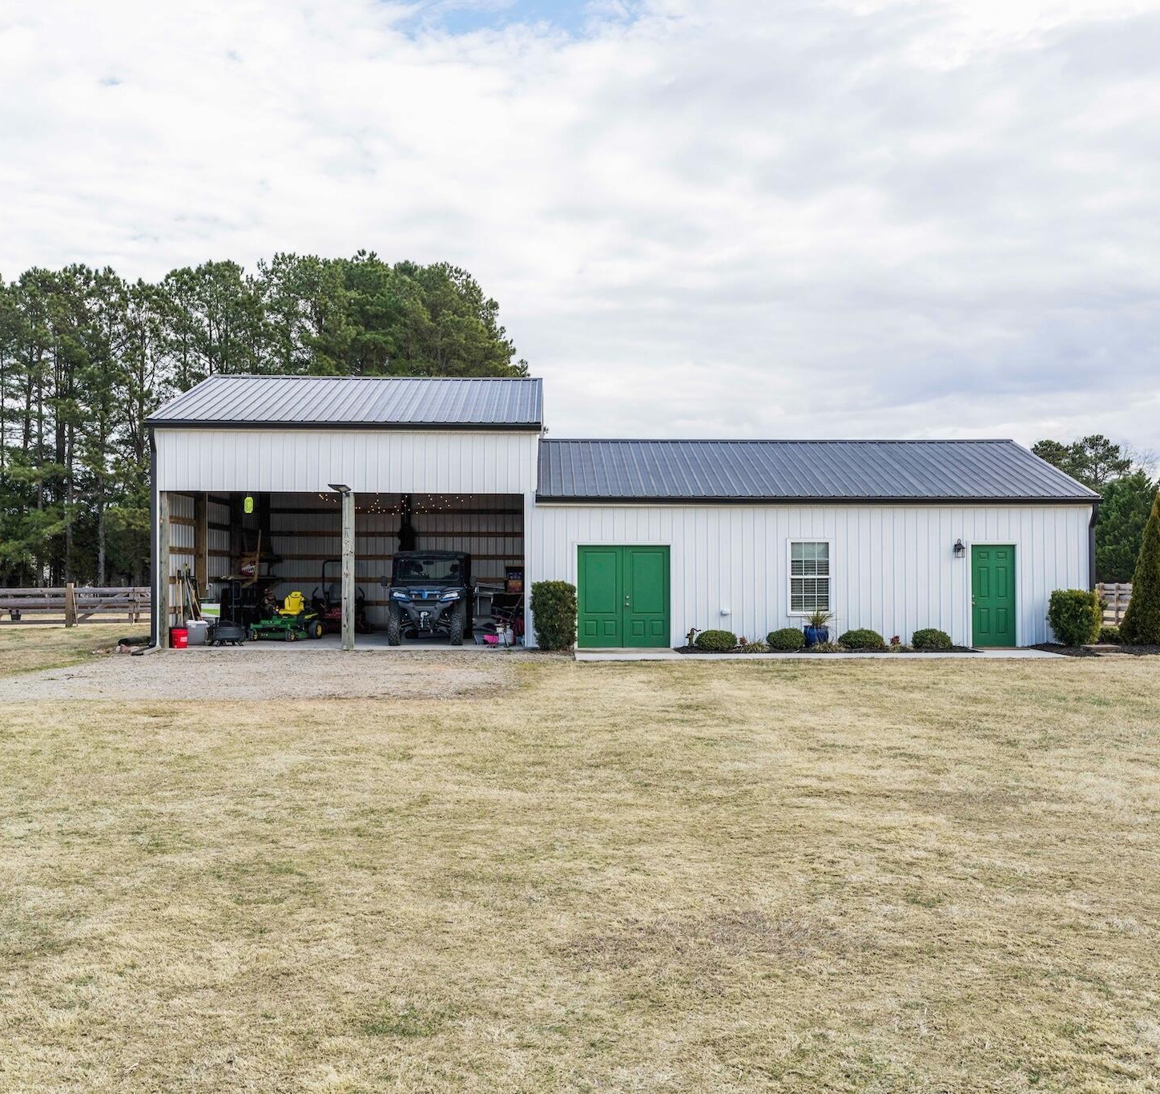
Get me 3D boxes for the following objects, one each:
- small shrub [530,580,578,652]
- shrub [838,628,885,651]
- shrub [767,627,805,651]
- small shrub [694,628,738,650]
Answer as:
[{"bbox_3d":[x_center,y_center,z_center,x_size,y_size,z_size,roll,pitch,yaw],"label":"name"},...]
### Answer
[{"bbox_3d":[-0.488,1.303,24.283,0.880,1.340,0.850,0,-1,-1],"label":"small shrub"},{"bbox_3d":[5.383,1.750,24.365,0.870,0.450,0.800,0,-1,-1],"label":"shrub"},{"bbox_3d":[3.921,1.749,24.325,0.740,0.450,0.740,0,-1,-1],"label":"shrub"},{"bbox_3d":[2.586,1.749,24.295,0.800,0.450,0.780,0,-1,-1],"label":"small shrub"}]

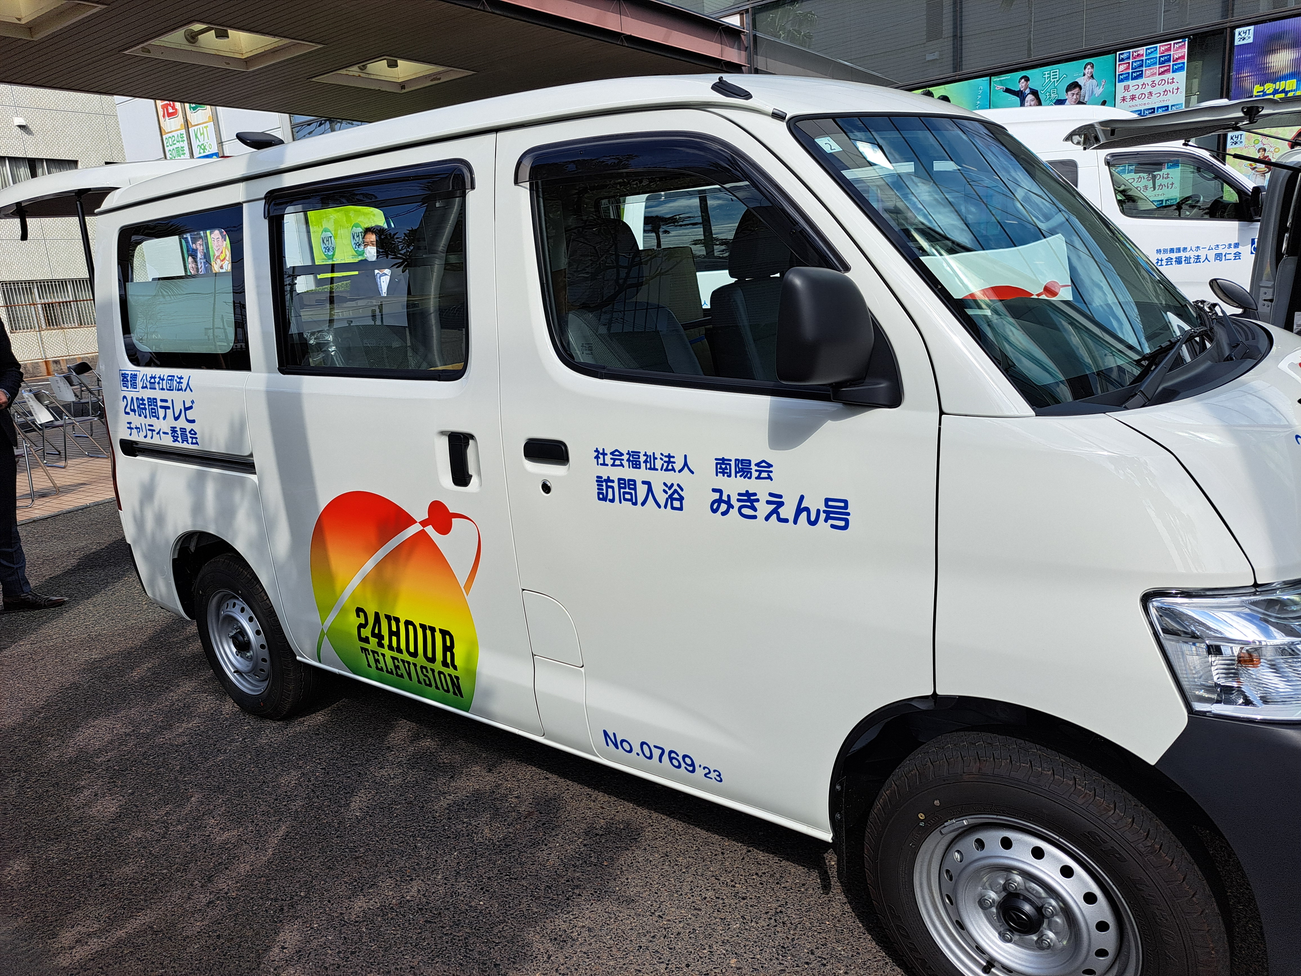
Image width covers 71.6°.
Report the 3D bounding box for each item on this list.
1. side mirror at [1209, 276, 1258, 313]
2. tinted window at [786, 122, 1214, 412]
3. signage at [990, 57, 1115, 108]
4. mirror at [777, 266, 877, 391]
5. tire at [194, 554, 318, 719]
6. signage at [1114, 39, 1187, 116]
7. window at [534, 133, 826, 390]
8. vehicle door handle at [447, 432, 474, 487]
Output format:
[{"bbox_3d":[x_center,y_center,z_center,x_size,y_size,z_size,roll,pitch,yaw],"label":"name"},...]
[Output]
[{"bbox_3d":[1.599,-0.529,2.475,0.140,0.060,0.135,46,19,16],"label":"side mirror"},{"bbox_3d":[0.934,-0.564,2.071,1.470,0.838,0.168,-21,-21,-51],"label":"tinted window"},{"bbox_3d":[4.548,-4.309,10.294,1.307,0.940,0.040,6,16,37],"label":"signage"},{"bbox_3d":[0.283,-0.264,1.460,0.165,0.190,0.087,-15,17,-39],"label":"mirror"},{"bbox_3d":[-1.417,0.530,3.241,0.605,0.605,0.165,6,17,36],"label":"tire"},{"bbox_3d":[5.357,-4.240,9.685,0.673,0.951,0.040,6,16,37],"label":"signage"},{"bbox_3d":[0.045,-0.444,1.766,0.760,0.490,0.050,6,7,36],"label":"window"},{"bbox_3d":[-0.463,-0.065,2.207,0.050,0.135,0.040,6,17,36],"label":"vehicle door handle"}]

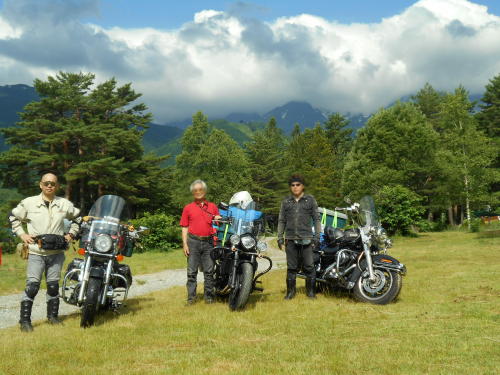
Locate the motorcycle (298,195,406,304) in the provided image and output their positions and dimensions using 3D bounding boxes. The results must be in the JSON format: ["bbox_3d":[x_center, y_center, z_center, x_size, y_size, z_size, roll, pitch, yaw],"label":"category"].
[{"bbox_3d":[1.370,0.880,9.400,0.950,1.500,2.350,0,0,-32],"label":"motorcycle"}]

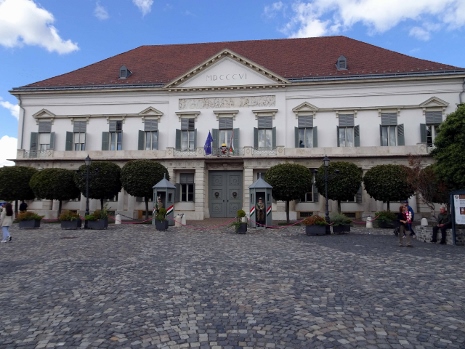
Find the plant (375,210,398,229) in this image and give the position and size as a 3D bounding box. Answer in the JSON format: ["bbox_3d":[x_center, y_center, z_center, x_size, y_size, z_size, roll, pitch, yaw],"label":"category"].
[{"bbox_3d":[9.950,2.834,20.767,1.180,1.110,0.650,0,-5,6],"label":"plant"}]

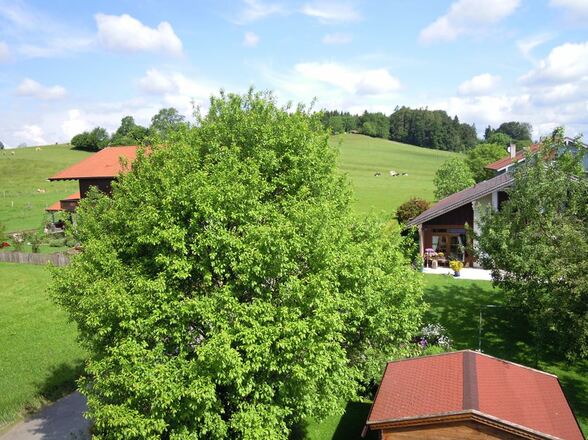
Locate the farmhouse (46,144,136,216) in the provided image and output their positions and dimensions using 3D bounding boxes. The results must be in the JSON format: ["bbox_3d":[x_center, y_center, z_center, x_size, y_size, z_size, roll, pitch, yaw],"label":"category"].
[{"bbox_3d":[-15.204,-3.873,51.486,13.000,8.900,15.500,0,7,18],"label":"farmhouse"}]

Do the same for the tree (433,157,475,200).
[{"bbox_3d":[16.327,-2.888,48.400,4.600,7.000,4.600,0,7,19],"label":"tree"}]

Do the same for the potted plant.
[{"bbox_3d":[9.693,2.879,28.354,0.800,0.940,0.800,0,7,19],"label":"potted plant"}]

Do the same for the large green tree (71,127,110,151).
[{"bbox_3d":[-66.246,-26.200,155.457,12.500,8.000,12.500,-5,7,-22],"label":"large green tree"}]

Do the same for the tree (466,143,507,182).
[{"bbox_3d":[25.382,-5.860,62.474,5.800,8.300,5.800,1,7,22],"label":"tree"}]

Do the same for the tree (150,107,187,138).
[{"bbox_3d":[-39.938,-29.779,152.714,11.500,12.500,11.500,-4,7,-14],"label":"tree"}]

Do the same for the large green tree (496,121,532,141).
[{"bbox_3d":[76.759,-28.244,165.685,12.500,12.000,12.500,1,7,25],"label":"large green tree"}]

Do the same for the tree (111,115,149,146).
[{"bbox_3d":[-52.438,-27.965,152.628,12.000,11.000,12.000,-4,7,-18],"label":"tree"}]

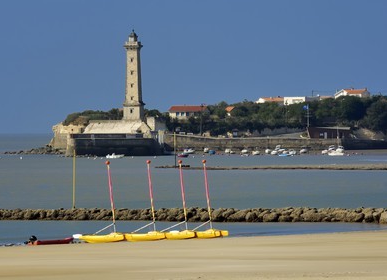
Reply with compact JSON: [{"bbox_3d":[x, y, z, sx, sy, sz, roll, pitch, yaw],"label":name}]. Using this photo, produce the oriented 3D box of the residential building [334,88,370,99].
[{"bbox_3d":[64.610,-17.818,1420.009,11.700,5.600,9.000,0,0,24],"label":"residential building"}]

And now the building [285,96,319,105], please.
[{"bbox_3d":[43.561,-14.955,1410.007,10.300,4.600,10.200,0,0,32],"label":"building"}]

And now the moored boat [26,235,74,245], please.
[{"bbox_3d":[-11.379,7.978,277.001,3.850,0.800,1.700,0,0,-5],"label":"moored boat"}]

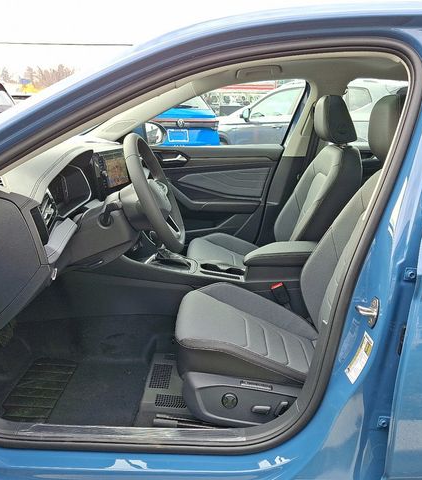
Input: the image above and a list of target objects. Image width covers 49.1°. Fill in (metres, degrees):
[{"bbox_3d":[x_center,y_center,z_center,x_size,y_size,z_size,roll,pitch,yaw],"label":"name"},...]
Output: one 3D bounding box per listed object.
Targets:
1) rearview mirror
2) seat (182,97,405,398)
[{"bbox_3d":[-0.314,-0.604,2.646,0.130,0.160,0.220,5,17,17],"label":"rearview mirror"},{"bbox_3d":[0.276,0.033,1.486,0.750,0.970,0.530,0,16,1],"label":"seat"}]

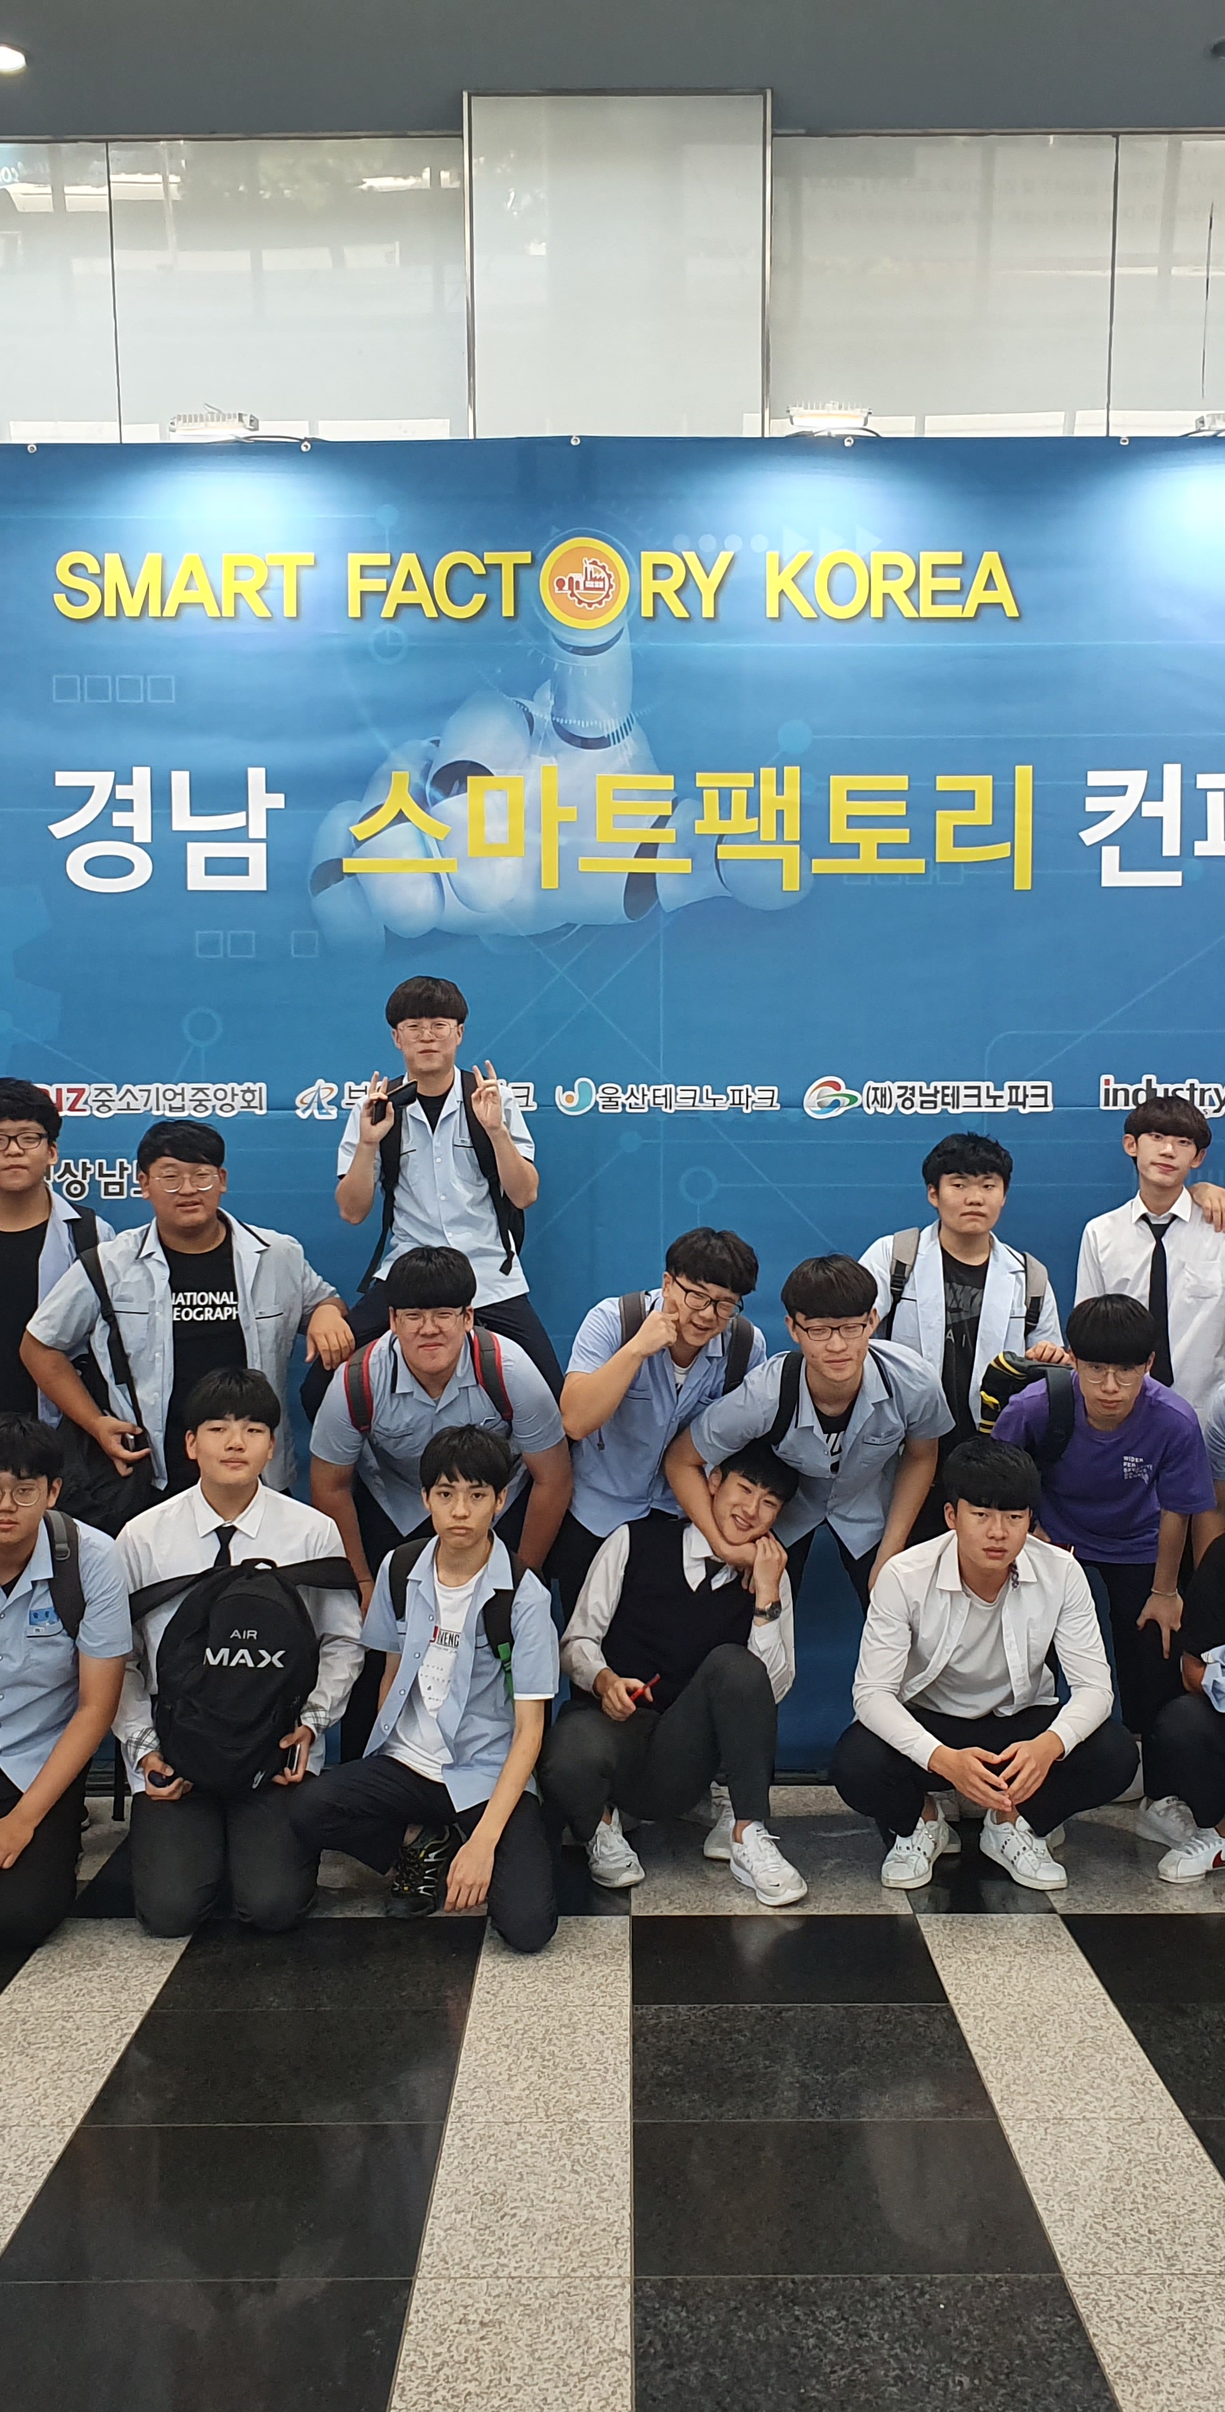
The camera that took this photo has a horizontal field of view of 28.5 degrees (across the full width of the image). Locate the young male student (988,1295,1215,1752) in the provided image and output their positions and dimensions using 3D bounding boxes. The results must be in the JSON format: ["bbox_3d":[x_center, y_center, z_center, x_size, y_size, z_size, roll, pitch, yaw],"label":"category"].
[{"bbox_3d":[1.128,0.833,5.626,0.490,1.263,0.640,0,-1,-2],"label":"young male student"}]

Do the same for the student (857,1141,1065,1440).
[{"bbox_3d":[0.827,0.659,5.700,0.500,1.660,0.400,0,0,0],"label":"student"}]

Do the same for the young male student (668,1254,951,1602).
[{"bbox_3d":[0.447,0.795,5.400,0.640,1.390,0.720,0,0,3],"label":"young male student"}]

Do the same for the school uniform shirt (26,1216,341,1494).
[{"bbox_3d":[-0.980,0.340,5.540,0.710,0.660,0.360,0,0,-3],"label":"school uniform shirt"}]

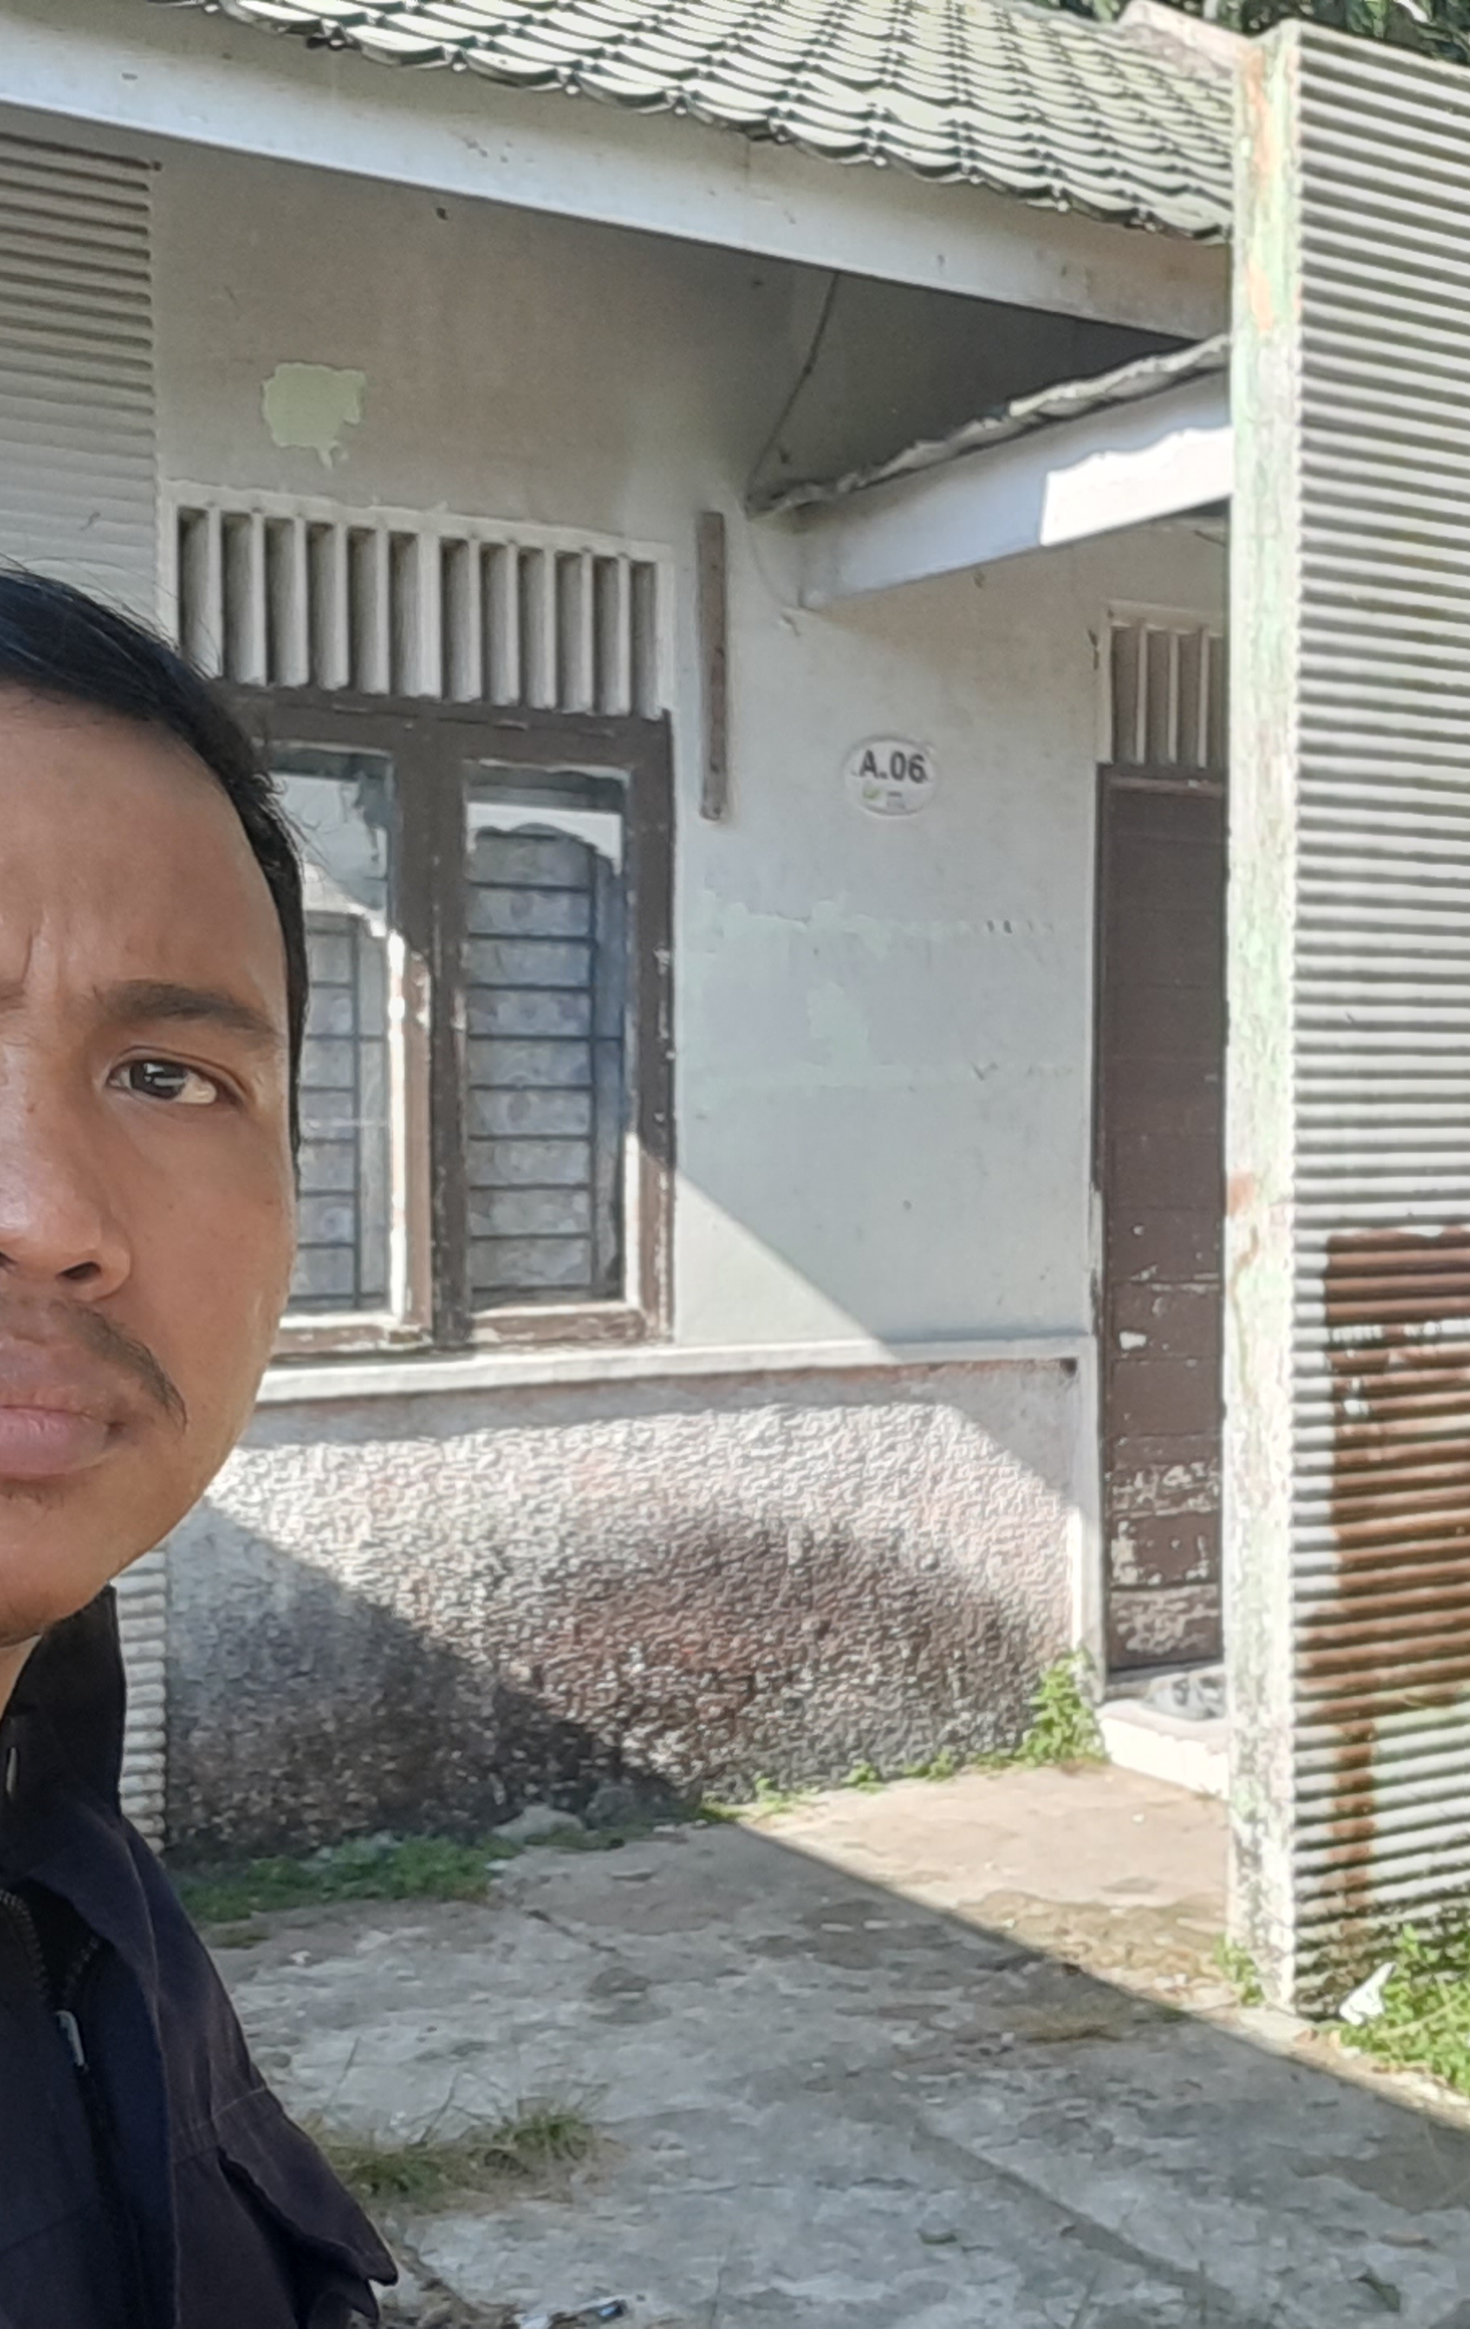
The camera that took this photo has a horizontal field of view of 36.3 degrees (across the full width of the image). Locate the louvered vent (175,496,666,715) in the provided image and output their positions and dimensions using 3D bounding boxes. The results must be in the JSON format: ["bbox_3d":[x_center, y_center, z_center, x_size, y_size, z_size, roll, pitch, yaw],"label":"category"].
[{"bbox_3d":[-0.639,-1.147,4.636,1.089,0.351,0.100,0,1,-27],"label":"louvered vent"}]

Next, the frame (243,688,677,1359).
[{"bbox_3d":[-0.640,-0.291,4.644,1.104,1.368,0.100,0,1,-27],"label":"frame"}]

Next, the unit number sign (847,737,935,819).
[{"bbox_3d":[0.360,-0.881,5.098,0.247,0.188,0.020,0,1,-27],"label":"unit number sign"}]

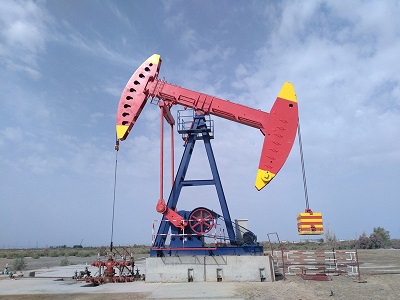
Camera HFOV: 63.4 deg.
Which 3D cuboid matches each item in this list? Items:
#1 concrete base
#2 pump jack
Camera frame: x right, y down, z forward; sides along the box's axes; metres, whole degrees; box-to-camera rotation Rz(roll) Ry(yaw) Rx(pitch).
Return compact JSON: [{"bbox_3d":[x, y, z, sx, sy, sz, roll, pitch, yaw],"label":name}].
[{"bbox_3d":[0.486,5.349,14.710,5.250,0.994,2.639,-3,-17,7],"label":"concrete base"},{"bbox_3d":[0.301,-0.266,16.372,9.367,10.722,2.900,-3,-17,7],"label":"pump jack"}]

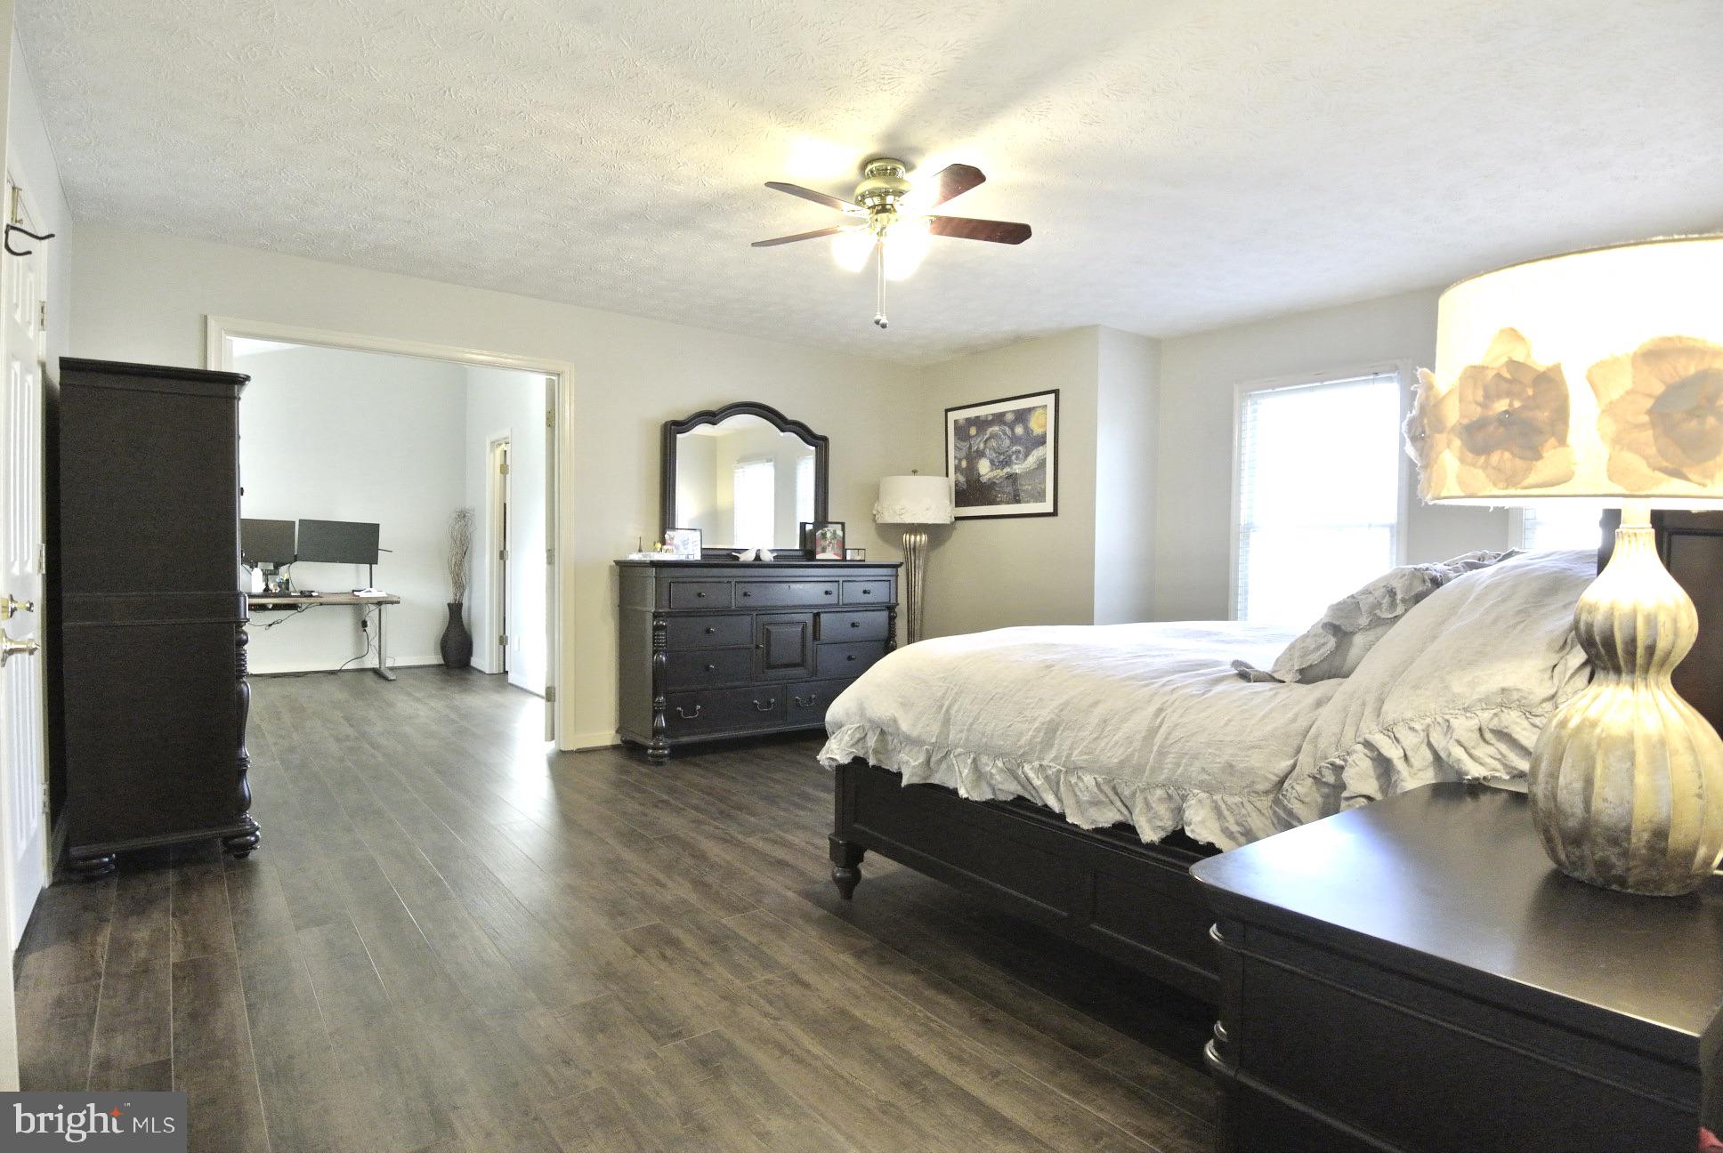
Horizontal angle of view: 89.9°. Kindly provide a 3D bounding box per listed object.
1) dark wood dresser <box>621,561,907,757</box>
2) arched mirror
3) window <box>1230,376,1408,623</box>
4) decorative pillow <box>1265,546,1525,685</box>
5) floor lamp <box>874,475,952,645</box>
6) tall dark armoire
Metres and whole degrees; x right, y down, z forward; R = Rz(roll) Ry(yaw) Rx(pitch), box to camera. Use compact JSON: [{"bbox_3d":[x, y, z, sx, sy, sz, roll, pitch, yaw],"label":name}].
[{"bbox_3d":[-0.564,0.435,5.178,1.700,1.040,0.540,-1,2,-37],"label":"dark wood dresser"},{"bbox_3d":[-0.690,-0.587,5.335,1.160,0.980,0.070,-1,2,-37],"label":"arched mirror"},{"bbox_3d":[2.443,-0.285,4.665,0.100,1.600,0.920,-1,2,-37],"label":"window"},{"bbox_3d":[1.346,0.108,2.158,0.600,0.160,0.450,-1,-43,-37],"label":"decorative pillow"},{"bbox_3d":[0.343,0.123,5.815,0.500,1.650,0.500,0,1,0],"label":"floor lamp"},{"bbox_3d":[-2.639,0.139,3.287,0.500,1.700,0.980,-1,2,-37],"label":"tall dark armoire"}]

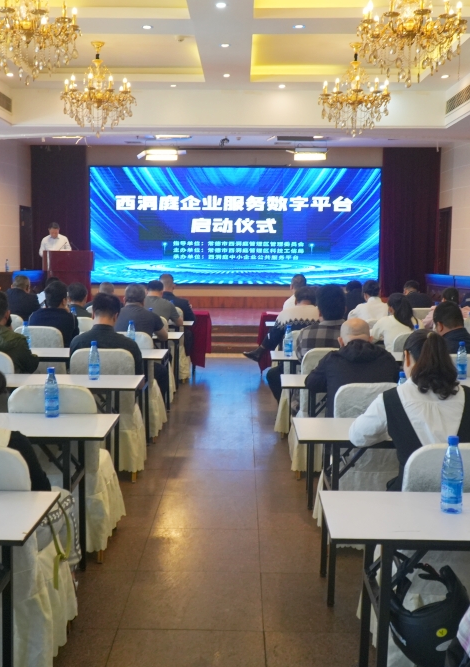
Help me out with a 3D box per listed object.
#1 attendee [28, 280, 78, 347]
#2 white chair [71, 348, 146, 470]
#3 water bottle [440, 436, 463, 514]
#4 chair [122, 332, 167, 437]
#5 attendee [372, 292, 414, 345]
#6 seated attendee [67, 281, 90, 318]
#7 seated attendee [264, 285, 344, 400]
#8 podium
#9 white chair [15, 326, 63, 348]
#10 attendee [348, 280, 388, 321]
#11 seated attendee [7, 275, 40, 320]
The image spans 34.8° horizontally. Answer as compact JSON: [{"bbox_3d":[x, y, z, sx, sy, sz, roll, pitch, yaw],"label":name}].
[{"bbox_3d":[-1.694,0.146,7.079,0.520,1.265,0.780,1,6,0],"label":"attendee"},{"bbox_3d":[-0.853,0.518,5.127,0.470,0.900,0.550,1,6,1],"label":"white chair"},{"bbox_3d":[0.666,0.434,2.307,0.068,0.234,0.068,1,6,1],"label":"water bottle"},{"bbox_3d":[-0.841,0.400,6.210,0.470,0.900,0.550,1,6,1],"label":"chair"},{"bbox_3d":[1.369,0.245,6.549,0.480,1.218,0.780,-1,6,-9],"label":"attendee"},{"bbox_3d":[-1.701,0.063,8.136,0.500,1.220,0.780,1,6,0],"label":"seated attendee"},{"bbox_3d":[0.545,0.303,5.438,0.600,1.325,0.820,1,6,1],"label":"seated attendee"},{"bbox_3d":[-2.616,-0.742,12.027,0.780,1.151,0.500,-1,6,-9],"label":"podium"},{"bbox_3d":[-1.636,0.379,6.566,0.470,0.890,0.560,1,6,1],"label":"white chair"},{"bbox_3d":[1.323,0.095,7.669,0.500,1.275,0.750,1,6,1],"label":"attendee"},{"bbox_3d":[-2.204,0.025,7.931,0.500,1.292,0.780,2,6,11],"label":"seated attendee"}]

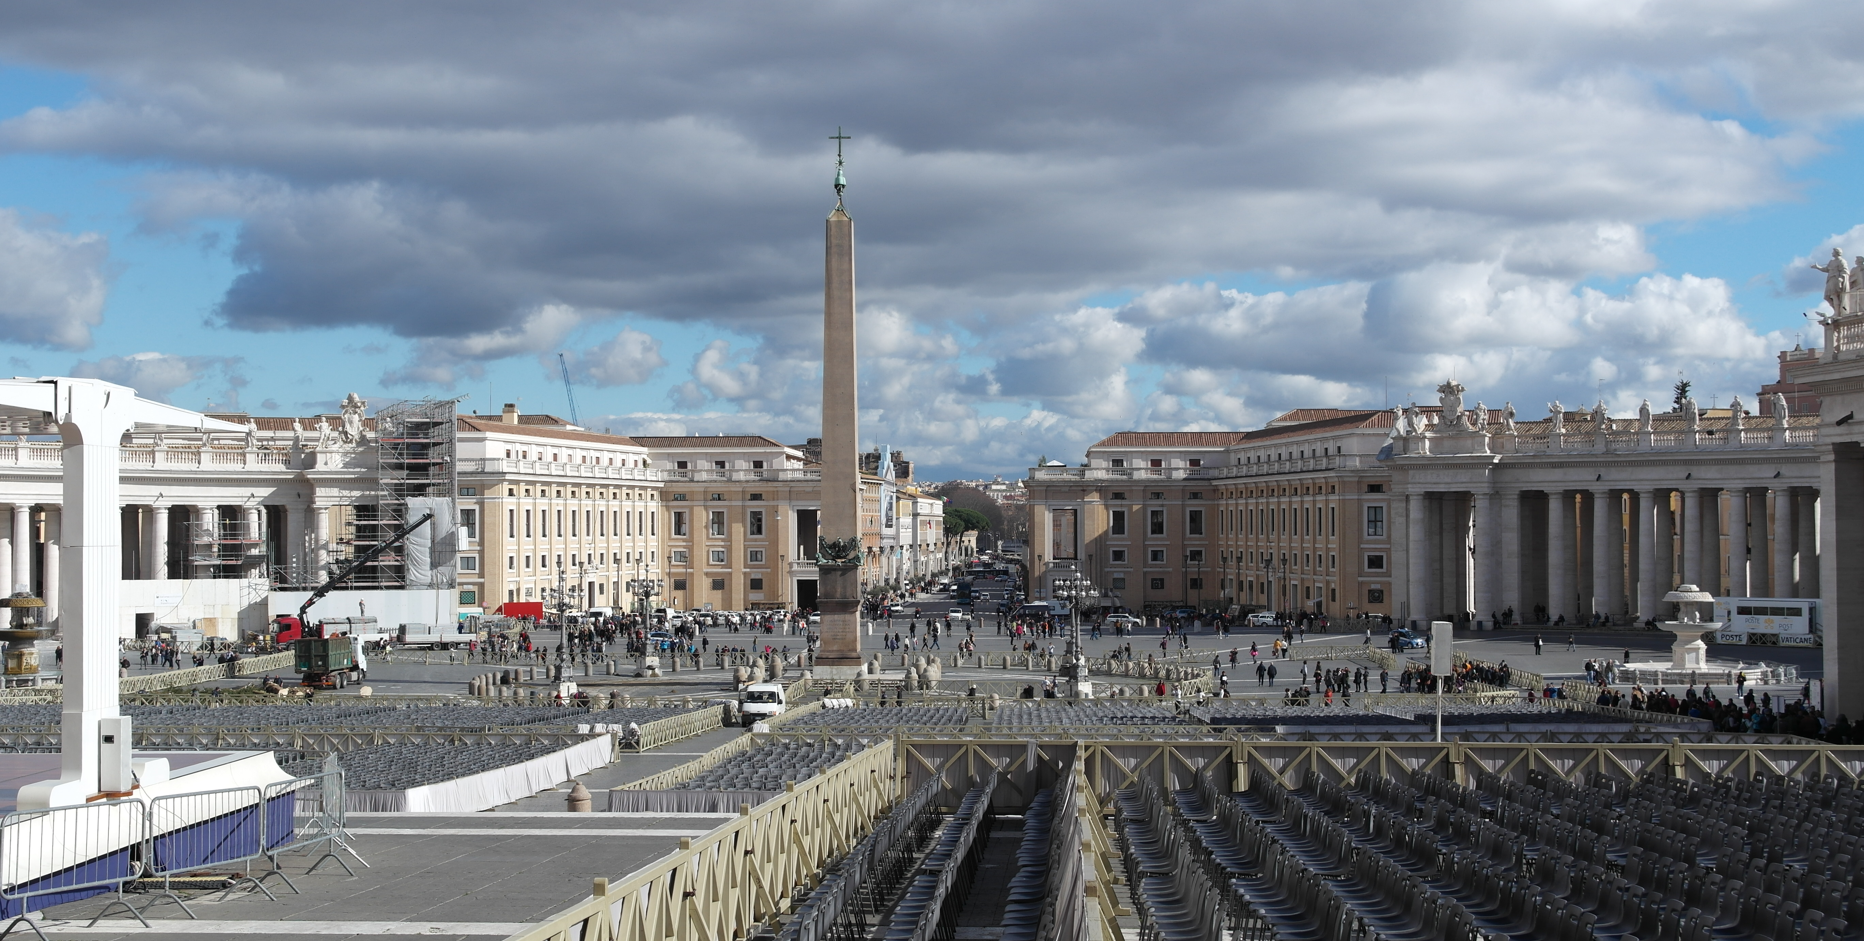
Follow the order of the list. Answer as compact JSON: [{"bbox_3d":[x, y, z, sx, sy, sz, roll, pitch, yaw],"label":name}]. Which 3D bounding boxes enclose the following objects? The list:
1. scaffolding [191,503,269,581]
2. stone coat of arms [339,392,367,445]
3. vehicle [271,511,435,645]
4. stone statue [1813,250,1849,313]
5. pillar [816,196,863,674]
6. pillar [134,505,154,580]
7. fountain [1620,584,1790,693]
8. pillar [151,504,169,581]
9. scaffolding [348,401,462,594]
[{"bbox_3d":[-67.781,9.406,229.500,7.400,11.800,2.800,0,-1,-20],"label":"scaffolding"},{"bbox_3d":[-56.847,-5.081,234.000,2.850,5.200,1.400,0,-1,-12],"label":"stone coat of arms"},{"bbox_3d":[-53.959,10.321,222.000,15.000,13.000,3.000,0,-2,-23],"label":"vehicle"},{"bbox_3d":[41.578,-8.713,110.000,1.400,3.162,1.250,0,-1,-18],"label":"stone statue"},{"bbox_3d":[-6.641,-2.510,171.000,3.300,34.305,3.300,0,-1,2],"label":"pillar"},{"bbox_3d":[-75.823,9.566,230.000,1.700,12.520,1.700,0,-1,2],"label":"pillar"},{"bbox_3d":[54.260,11.646,168.500,12.000,6.900,12.000,0,-1,2],"label":"fountain"},{"bbox_3d":[-73.848,9.763,228.000,1.800,12.800,1.800,0,-2,-27],"label":"pillar"},{"bbox_3d":[-52.494,4.123,236.500,10.600,22.200,7.500,0,-1,-9],"label":"scaffolding"}]

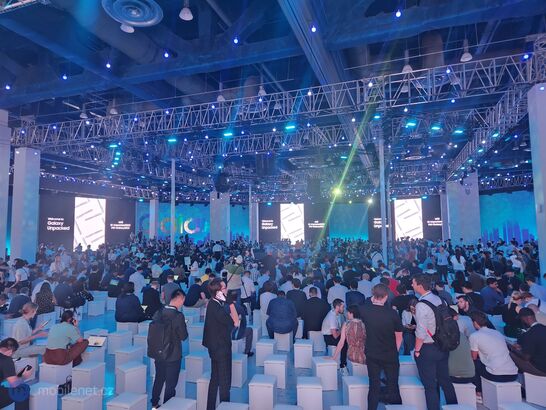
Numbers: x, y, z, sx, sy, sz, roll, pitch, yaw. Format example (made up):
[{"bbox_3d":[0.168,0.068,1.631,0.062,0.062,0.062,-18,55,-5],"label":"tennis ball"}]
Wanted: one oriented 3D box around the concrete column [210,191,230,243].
[{"bbox_3d":[-4.769,1.908,32.958,1.350,6.490,1.350,-2,-5,15],"label":"concrete column"}]

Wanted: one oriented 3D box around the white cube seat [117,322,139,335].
[{"bbox_3d":[-3.418,2.964,8.550,0.320,0.410,0.320,-2,-5,21],"label":"white cube seat"}]

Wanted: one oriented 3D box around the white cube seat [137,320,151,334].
[{"bbox_3d":[-2.799,2.855,8.169,0.310,0.385,0.310,-2,-5,11],"label":"white cube seat"}]

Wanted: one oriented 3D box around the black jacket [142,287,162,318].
[{"bbox_3d":[-2.884,2.357,8.685,0.500,0.680,0.380,-1,-4,6],"label":"black jacket"}]

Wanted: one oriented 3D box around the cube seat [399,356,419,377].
[{"bbox_3d":[2.189,2.777,6.006,0.341,0.425,0.340,-1,-5,1],"label":"cube seat"}]

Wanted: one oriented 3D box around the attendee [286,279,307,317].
[{"bbox_3d":[0.571,2.446,8.595,0.520,1.360,0.600,-1,-5,2],"label":"attendee"}]

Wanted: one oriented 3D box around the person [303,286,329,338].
[{"bbox_3d":[0.947,2.527,8.253,0.580,1.315,0.780,-1,-5,3],"label":"person"}]

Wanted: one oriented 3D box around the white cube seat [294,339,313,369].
[{"bbox_3d":[0.607,2.883,7.039,0.341,0.425,0.340,-2,-5,8],"label":"white cube seat"}]

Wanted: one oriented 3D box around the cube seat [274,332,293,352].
[{"bbox_3d":[0.238,2.886,7.824,0.330,0.419,0.330,-2,-5,19],"label":"cube seat"}]

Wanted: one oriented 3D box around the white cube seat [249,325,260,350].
[{"bbox_3d":[-0.474,2.907,7.982,0.330,0.419,0.330,-1,-4,6],"label":"white cube seat"}]

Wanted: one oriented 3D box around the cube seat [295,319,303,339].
[{"bbox_3d":[0.563,3.037,8.979,0.341,0.425,0.340,-1,-5,7],"label":"cube seat"}]

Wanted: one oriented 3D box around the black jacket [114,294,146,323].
[{"bbox_3d":[-3.354,2.413,8.542,0.580,0.680,0.420,-1,-4,3],"label":"black jacket"}]

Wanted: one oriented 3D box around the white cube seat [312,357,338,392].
[{"bbox_3d":[0.832,2.693,5.795,0.320,0.410,0.320,0,-5,-5],"label":"white cube seat"}]

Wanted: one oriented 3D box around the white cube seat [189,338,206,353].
[{"bbox_3d":[-1.439,2.823,7.094,0.320,0.410,0.320,-1,-5,9],"label":"white cube seat"}]

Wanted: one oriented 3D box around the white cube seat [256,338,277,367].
[{"bbox_3d":[-0.114,2.823,6.928,0.330,0.419,0.330,-2,-4,12],"label":"white cube seat"}]

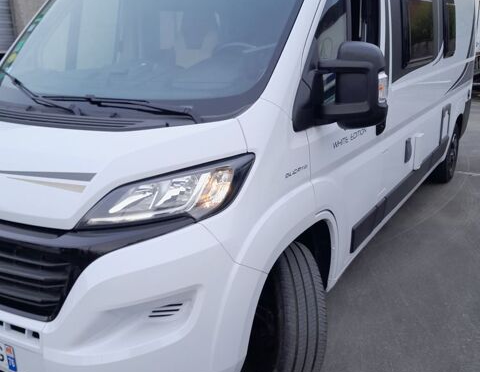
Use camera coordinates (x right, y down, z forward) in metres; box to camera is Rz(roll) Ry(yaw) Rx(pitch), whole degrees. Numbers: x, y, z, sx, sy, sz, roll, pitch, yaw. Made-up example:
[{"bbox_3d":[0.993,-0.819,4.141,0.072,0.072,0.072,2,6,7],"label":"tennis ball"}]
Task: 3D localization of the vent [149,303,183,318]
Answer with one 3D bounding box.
[{"bbox_3d":[-0.266,0.457,1.760,0.125,0.060,0.030,-2,19,-7],"label":"vent"}]

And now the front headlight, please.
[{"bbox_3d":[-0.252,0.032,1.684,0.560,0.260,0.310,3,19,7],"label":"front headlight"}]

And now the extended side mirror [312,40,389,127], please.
[{"bbox_3d":[0.412,-0.368,1.781,0.260,0.320,0.160,7,20,20],"label":"extended side mirror"}]

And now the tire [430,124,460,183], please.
[{"bbox_3d":[2.079,-0.359,4.961,0.220,0.690,0.690,12,22,31],"label":"tire"}]

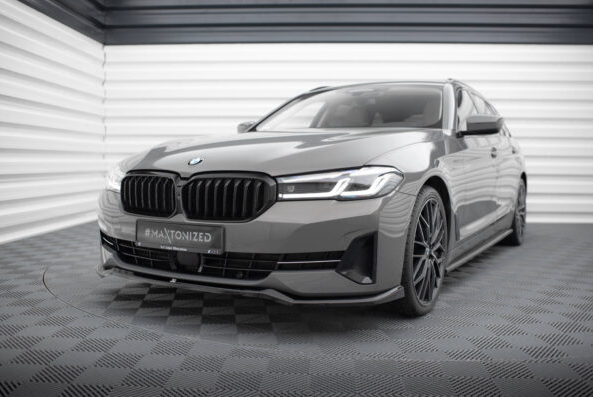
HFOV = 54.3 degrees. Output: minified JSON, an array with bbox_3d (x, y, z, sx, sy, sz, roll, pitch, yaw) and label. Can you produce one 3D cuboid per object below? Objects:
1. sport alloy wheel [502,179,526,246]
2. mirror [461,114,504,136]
[{"bbox_3d":[2.068,0.109,5.609,0.260,0.680,0.680,3,5,30],"label":"sport alloy wheel"},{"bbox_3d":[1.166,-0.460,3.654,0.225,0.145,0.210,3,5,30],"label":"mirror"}]

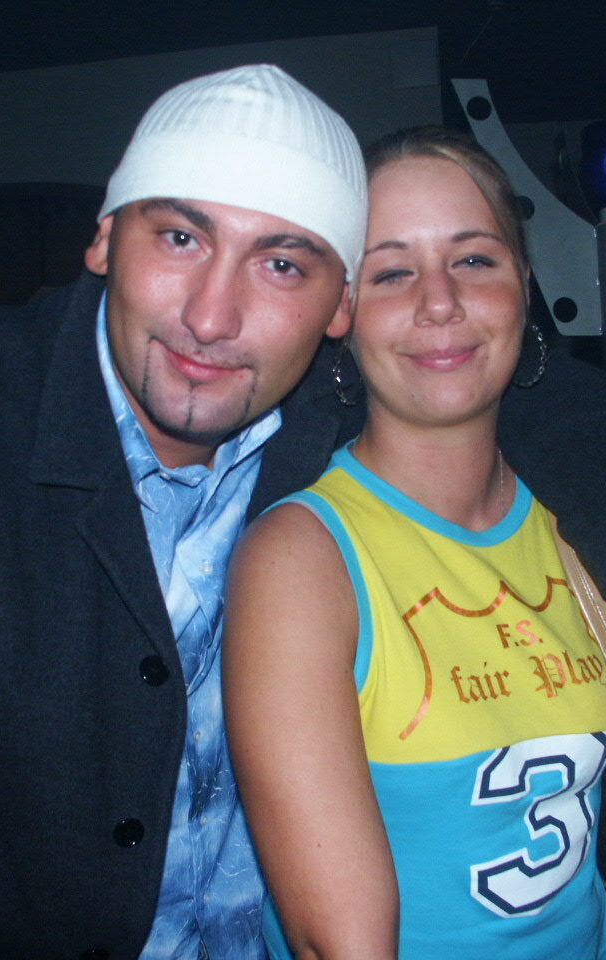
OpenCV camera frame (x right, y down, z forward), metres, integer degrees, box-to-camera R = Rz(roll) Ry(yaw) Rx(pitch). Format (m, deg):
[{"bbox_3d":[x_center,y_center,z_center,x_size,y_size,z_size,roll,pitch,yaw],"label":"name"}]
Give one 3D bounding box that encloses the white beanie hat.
[{"bbox_3d":[-0.040,-0.203,0.707,0.178,0.155,0.222,12,10,-7],"label":"white beanie hat"}]

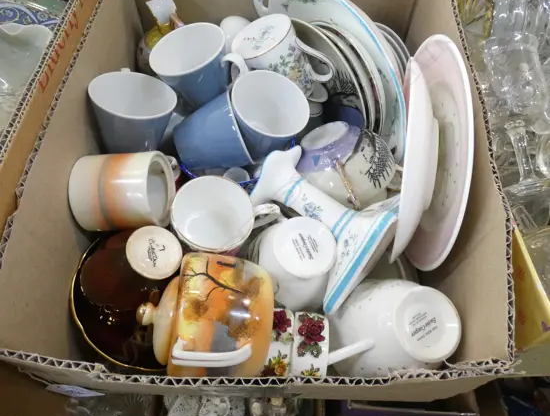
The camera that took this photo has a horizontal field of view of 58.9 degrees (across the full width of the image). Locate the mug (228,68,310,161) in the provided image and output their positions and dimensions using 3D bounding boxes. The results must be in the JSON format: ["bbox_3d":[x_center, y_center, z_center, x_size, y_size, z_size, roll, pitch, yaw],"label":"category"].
[{"bbox_3d":[-0.011,-0.101,0.536,0.085,0.069,0.108,29,56,-6],"label":"mug"}]

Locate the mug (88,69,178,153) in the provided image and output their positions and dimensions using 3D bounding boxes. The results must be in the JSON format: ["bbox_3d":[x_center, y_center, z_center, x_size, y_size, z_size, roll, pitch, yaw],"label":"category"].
[{"bbox_3d":[-0.155,-0.096,0.514,0.085,0.069,0.111,3,41,-24],"label":"mug"}]

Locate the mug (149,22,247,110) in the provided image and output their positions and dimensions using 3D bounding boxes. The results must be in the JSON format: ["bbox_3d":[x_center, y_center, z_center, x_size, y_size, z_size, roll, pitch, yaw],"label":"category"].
[{"bbox_3d":[-0.073,-0.147,0.538,0.111,0.069,0.085,14,61,25],"label":"mug"}]

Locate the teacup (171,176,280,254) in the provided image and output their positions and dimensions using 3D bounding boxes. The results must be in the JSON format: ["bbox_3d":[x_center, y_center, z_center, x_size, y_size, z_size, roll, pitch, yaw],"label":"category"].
[{"bbox_3d":[-0.057,0.017,0.525,0.113,0.066,0.083,-6,66,-22],"label":"teacup"}]

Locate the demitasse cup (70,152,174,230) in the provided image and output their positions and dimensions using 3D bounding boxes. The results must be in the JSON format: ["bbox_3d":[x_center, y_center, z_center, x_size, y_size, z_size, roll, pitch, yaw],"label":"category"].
[{"bbox_3d":[-0.152,-0.018,0.498,0.080,0.087,0.076,-1,90,10],"label":"demitasse cup"}]

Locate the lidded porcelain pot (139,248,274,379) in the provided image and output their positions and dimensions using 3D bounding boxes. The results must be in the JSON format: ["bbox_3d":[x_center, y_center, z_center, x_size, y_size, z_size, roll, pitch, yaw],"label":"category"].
[{"bbox_3d":[-0.056,0.096,0.415,0.117,0.148,0.108,8,93,-10],"label":"lidded porcelain pot"}]

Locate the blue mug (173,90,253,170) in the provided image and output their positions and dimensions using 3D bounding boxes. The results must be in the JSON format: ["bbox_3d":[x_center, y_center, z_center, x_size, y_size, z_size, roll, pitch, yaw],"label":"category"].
[{"bbox_3d":[-0.065,-0.074,0.524,0.069,0.106,0.085,-18,88,6],"label":"blue mug"}]

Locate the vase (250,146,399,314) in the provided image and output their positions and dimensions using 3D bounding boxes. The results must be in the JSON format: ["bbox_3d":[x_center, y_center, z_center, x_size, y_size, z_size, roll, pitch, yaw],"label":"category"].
[{"bbox_3d":[0.037,0.005,0.458,0.115,0.112,0.129,-46,74,0],"label":"vase"}]

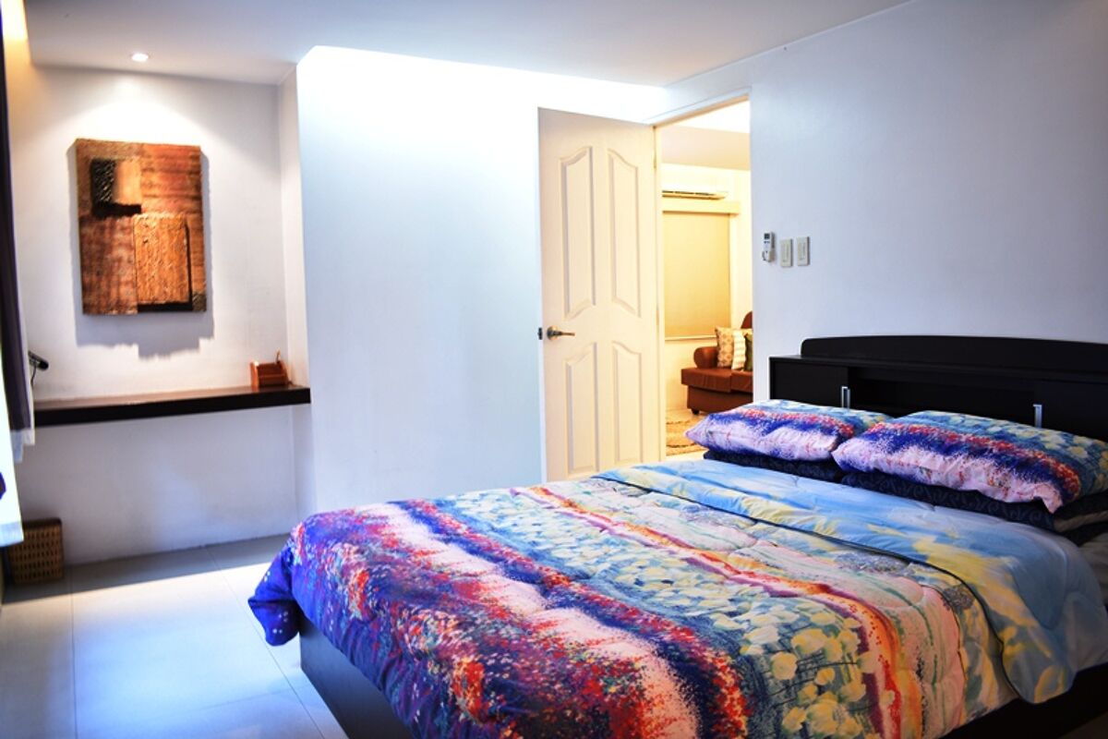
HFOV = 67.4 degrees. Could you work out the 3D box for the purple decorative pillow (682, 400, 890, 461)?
[{"bbox_3d":[0.944,0.220,3.196,0.524,0.149,0.750,-4,6,-30],"label":"purple decorative pillow"}]

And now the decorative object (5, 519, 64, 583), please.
[{"bbox_3d":[-2.223,0.787,3.581,0.186,0.231,0.167,-4,6,-30],"label":"decorative object"}]

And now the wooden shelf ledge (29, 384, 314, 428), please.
[{"bbox_3d":[-1.720,0.148,3.676,1.178,0.064,0.432,-4,6,-30],"label":"wooden shelf ledge"}]

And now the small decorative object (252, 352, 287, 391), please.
[{"bbox_3d":[-1.373,-0.003,4.002,0.155,0.171,0.167,-4,6,-30],"label":"small decorative object"}]

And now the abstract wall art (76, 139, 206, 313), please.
[{"bbox_3d":[-1.856,-0.635,3.756,0.502,0.760,0.048,-4,6,-30],"label":"abstract wall art"}]

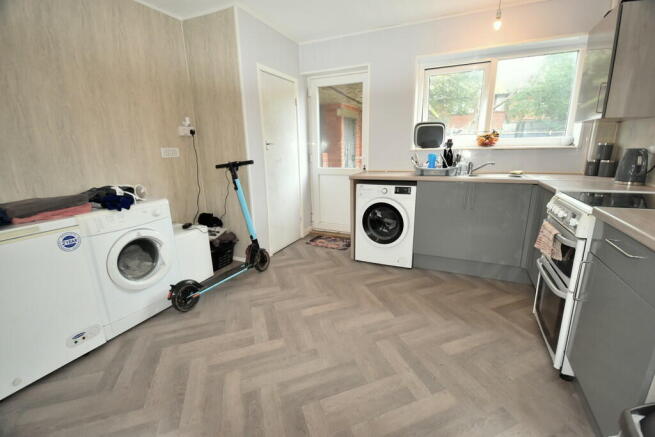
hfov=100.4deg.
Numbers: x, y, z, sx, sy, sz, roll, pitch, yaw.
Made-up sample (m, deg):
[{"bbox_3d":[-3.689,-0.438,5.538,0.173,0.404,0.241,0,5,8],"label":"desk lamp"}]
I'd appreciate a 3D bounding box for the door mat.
[{"bbox_3d":[0.072,0.315,3.622,0.640,0.012,0.390,6,16,26],"label":"door mat"}]

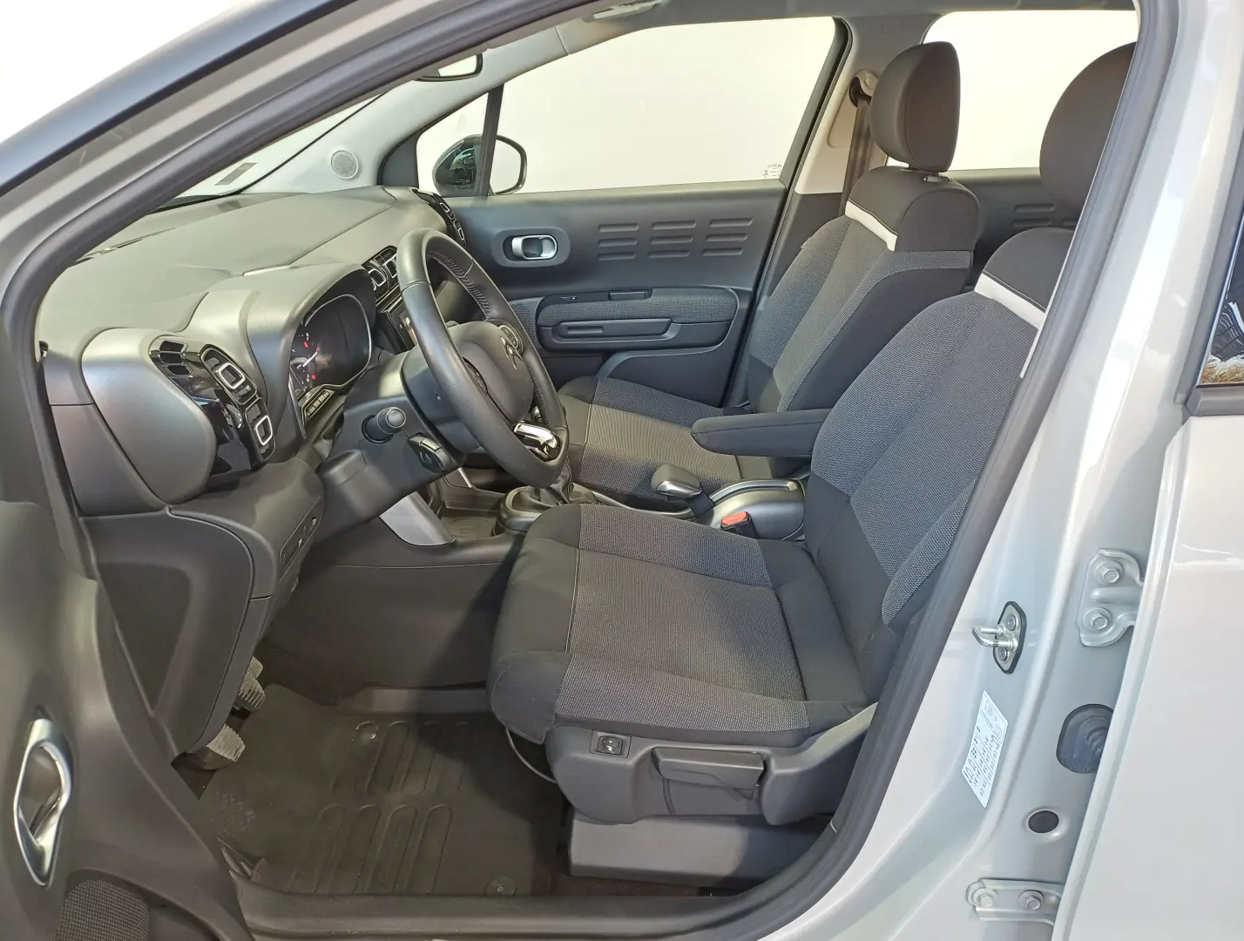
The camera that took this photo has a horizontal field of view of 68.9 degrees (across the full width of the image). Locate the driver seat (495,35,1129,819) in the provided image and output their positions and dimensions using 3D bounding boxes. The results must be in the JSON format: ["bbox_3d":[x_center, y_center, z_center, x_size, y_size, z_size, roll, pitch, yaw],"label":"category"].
[{"bbox_3d":[0.232,-0.046,1.217,0.850,0.960,0.530,-1,24,1],"label":"driver seat"}]

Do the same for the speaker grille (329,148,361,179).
[{"bbox_3d":[-0.625,-0.692,2.046,0.070,0.070,0.015,-13,9,-24],"label":"speaker grille"}]

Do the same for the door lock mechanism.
[{"bbox_3d":[0.346,0.157,0.853,0.042,0.075,0.038,4,21,-6],"label":"door lock mechanism"}]

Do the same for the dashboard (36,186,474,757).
[{"bbox_3d":[-0.598,-0.144,1.577,0.580,0.580,1.400,-1,24,1],"label":"dashboard"}]

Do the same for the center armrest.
[{"bbox_3d":[0.267,-0.072,1.545,0.320,0.075,0.085,-1,24,1],"label":"center armrest"}]

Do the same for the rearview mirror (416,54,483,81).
[{"bbox_3d":[-0.269,-0.628,1.359,0.035,0.070,0.240,5,25,15],"label":"rearview mirror"}]

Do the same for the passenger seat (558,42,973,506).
[{"bbox_3d":[0.224,-0.341,1.869,0.850,0.980,0.530,-1,24,1],"label":"passenger seat"}]

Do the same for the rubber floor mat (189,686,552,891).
[{"bbox_3d":[-0.386,0.499,1.461,0.640,0.040,0.460,-1,24,1],"label":"rubber floor mat"}]

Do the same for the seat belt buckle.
[{"bbox_3d":[0.207,0.110,1.577,0.052,0.080,0.030,-16,23,8],"label":"seat belt buckle"}]

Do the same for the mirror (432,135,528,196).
[{"bbox_3d":[-0.355,-0.768,2.288,0.235,0.165,0.120,-10,25,-19],"label":"mirror"}]

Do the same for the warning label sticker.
[{"bbox_3d":[0.367,0.281,0.915,0.003,0.102,0.053,4,21,-6],"label":"warning label sticker"}]

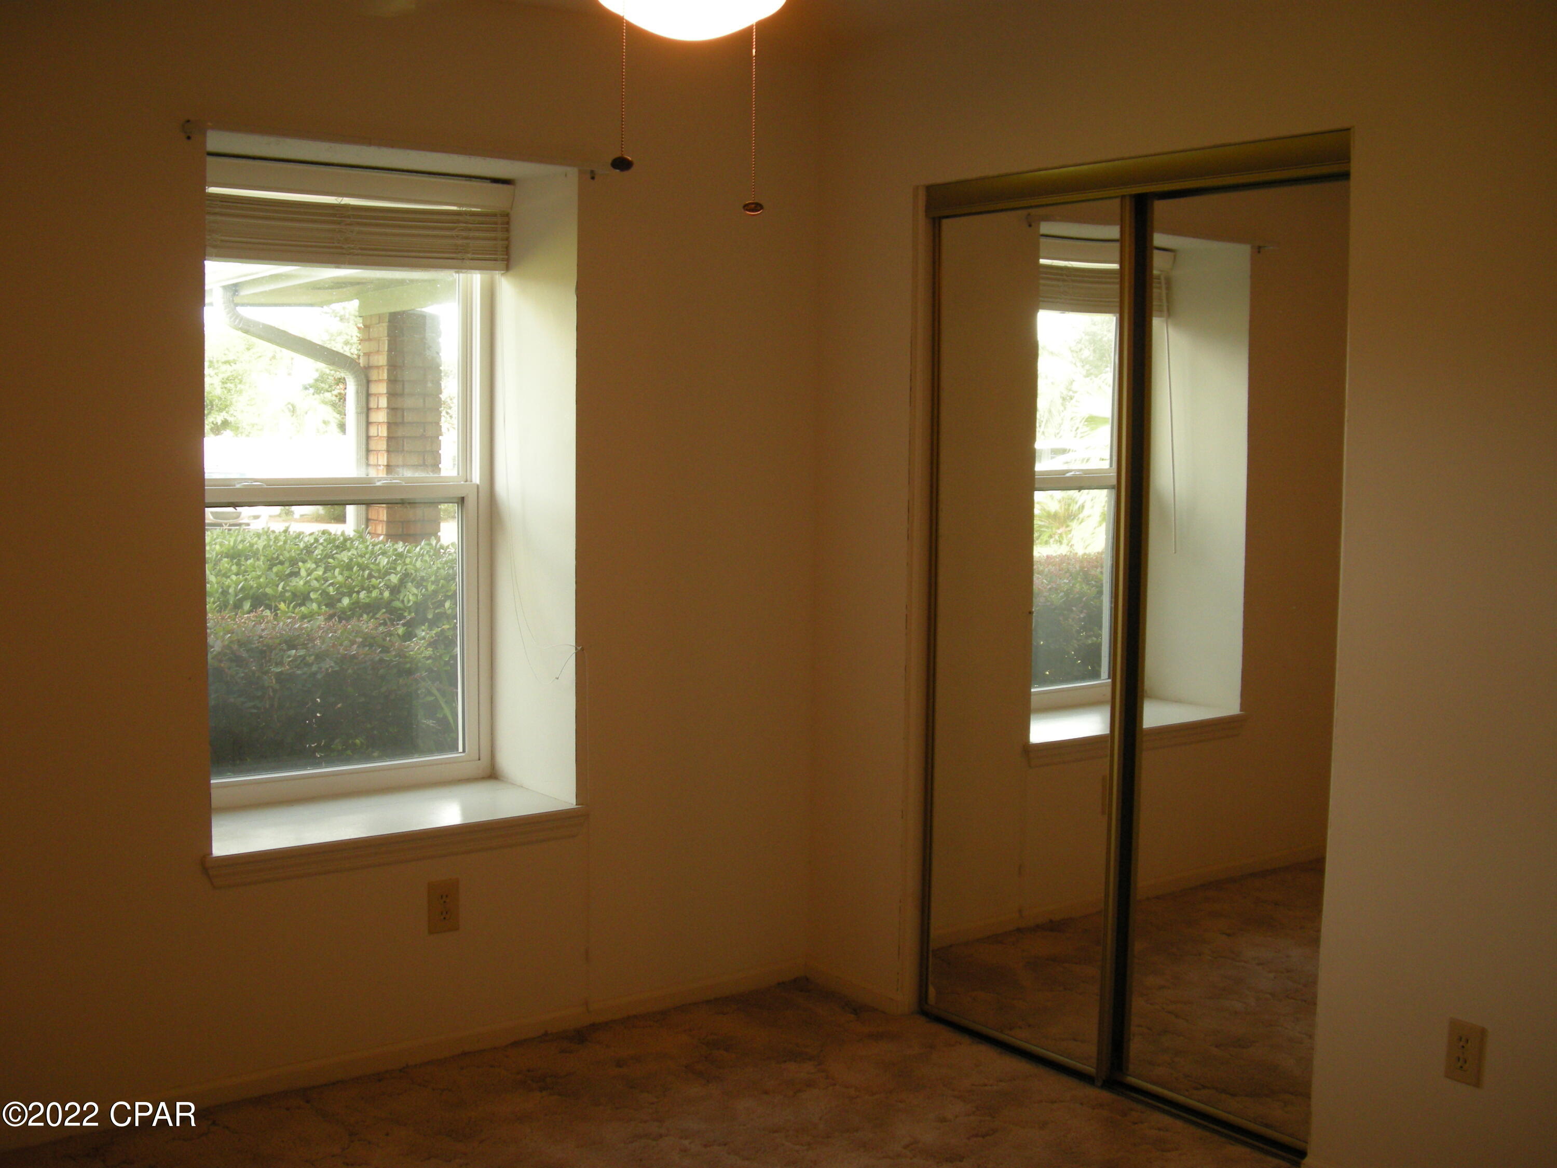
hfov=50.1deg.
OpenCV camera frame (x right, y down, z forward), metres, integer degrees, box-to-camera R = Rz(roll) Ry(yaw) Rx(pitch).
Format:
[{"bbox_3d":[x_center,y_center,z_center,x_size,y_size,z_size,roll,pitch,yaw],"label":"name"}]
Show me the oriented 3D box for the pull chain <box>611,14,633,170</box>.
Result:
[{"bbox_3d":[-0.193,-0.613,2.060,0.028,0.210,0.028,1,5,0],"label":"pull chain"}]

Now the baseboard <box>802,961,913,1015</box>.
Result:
[{"bbox_3d":[0.201,1.034,4.287,0.014,0.052,0.430,-3,7,-37],"label":"baseboard"}]

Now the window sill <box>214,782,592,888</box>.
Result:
[{"bbox_3d":[-0.954,0.568,3.866,0.945,0.075,0.456,-3,7,-37],"label":"window sill"}]

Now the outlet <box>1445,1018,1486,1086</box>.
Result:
[{"bbox_3d":[1.194,0.816,2.894,0.010,0.115,0.071,-3,7,-37],"label":"outlet"}]

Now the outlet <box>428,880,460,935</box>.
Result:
[{"bbox_3d":[-0.758,0.733,3.780,0.077,0.122,0.009,-3,7,-37],"label":"outlet"}]

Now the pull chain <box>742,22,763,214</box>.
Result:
[{"bbox_3d":[-0.034,-0.638,2.270,0.028,0.275,0.028,1,5,0],"label":"pull chain"}]

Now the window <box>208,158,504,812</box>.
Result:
[{"bbox_3d":[-1.093,-0.232,4.004,0.890,1.510,0.100,-3,7,-37],"label":"window"}]

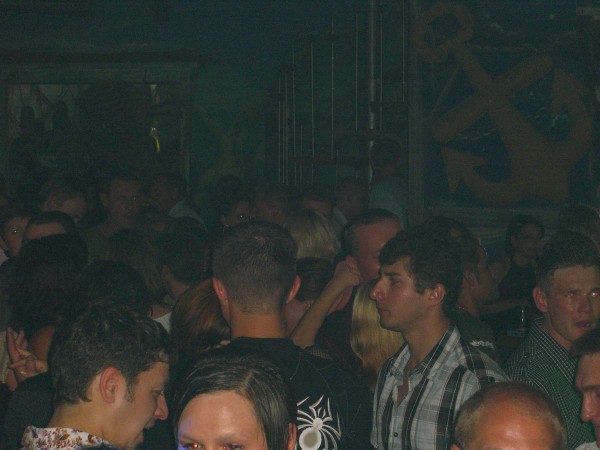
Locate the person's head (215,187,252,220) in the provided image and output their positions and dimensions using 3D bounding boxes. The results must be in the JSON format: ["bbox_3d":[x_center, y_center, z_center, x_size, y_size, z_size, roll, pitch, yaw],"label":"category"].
[{"bbox_3d":[-0.269,-0.087,8.000,0.165,0.145,0.180,-1,3,-18],"label":"person's head"}]

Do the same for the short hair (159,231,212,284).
[{"bbox_3d":[-0.351,0.102,6.000,0.165,0.165,0.190,-1,3,-24],"label":"short hair"}]

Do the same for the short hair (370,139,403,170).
[{"bbox_3d":[0.438,-0.357,10.000,0.160,0.165,0.190,0,3,0],"label":"short hair"}]

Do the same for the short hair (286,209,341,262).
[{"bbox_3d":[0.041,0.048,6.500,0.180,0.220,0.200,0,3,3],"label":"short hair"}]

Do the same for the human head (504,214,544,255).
[{"bbox_3d":[1.022,0.045,9.000,0.180,0.200,0.200,-1,3,-27],"label":"human head"}]

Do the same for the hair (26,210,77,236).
[{"bbox_3d":[-0.817,0.005,6.500,0.165,0.120,0.190,1,3,21],"label":"hair"}]

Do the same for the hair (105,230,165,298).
[{"bbox_3d":[-0.469,0.112,5.600,0.180,0.220,0.200,0,3,3],"label":"hair"}]

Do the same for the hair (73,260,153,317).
[{"bbox_3d":[-0.429,0.163,4.500,0.185,0.190,0.210,0,3,0],"label":"hair"}]

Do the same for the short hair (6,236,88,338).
[{"bbox_3d":[-0.641,0.156,5.000,0.200,0.260,0.220,0,3,-6],"label":"short hair"}]

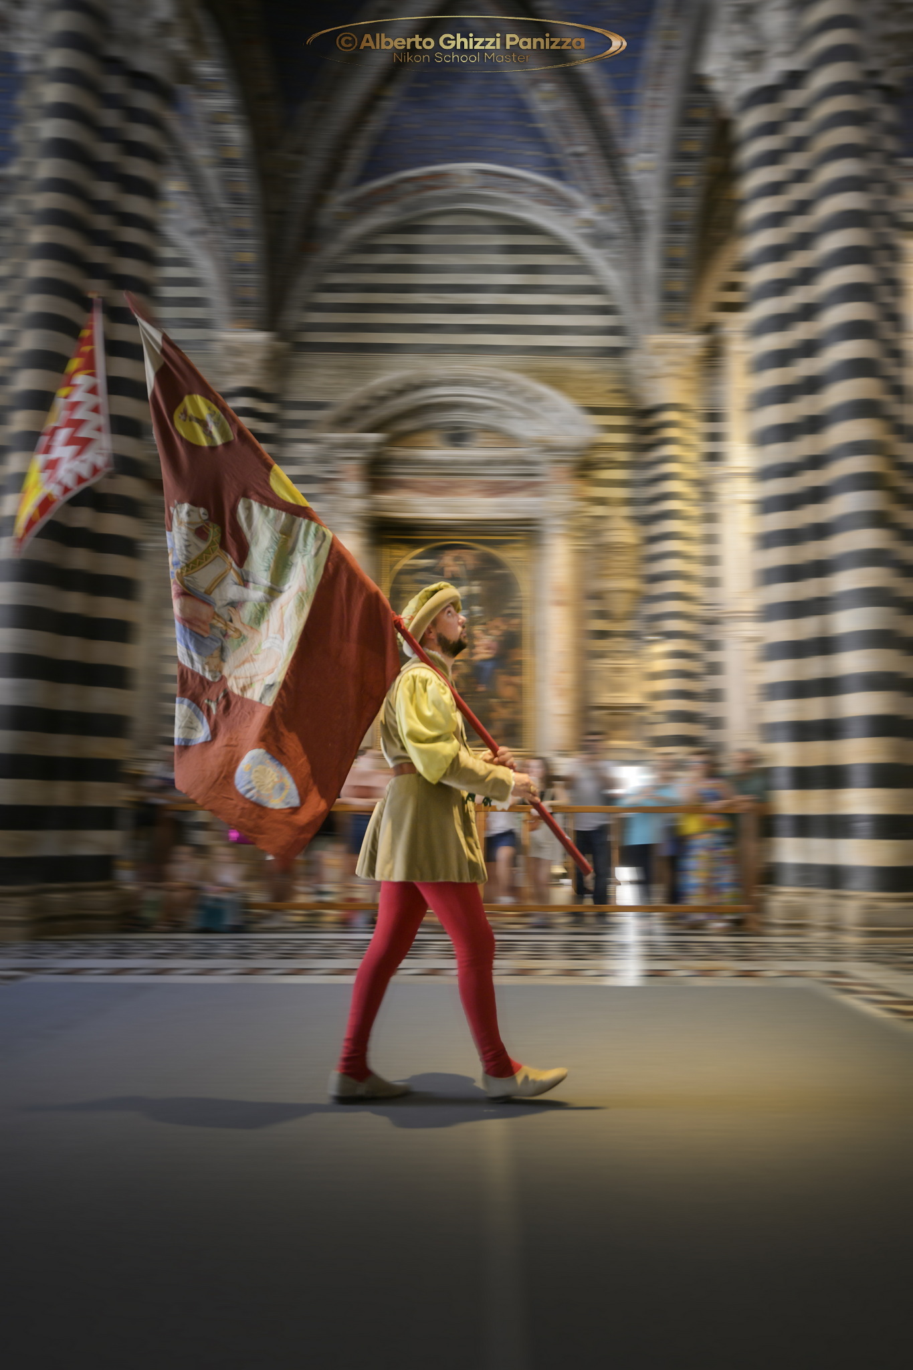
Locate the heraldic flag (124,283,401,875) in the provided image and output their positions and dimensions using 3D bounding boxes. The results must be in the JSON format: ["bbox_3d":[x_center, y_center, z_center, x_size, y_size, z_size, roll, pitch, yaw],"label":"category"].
[{"bbox_3d":[-0.696,-0.431,3.164,1.020,2.030,0.320,1,-8,0],"label":"heraldic flag"}]

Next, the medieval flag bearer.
[{"bbox_3d":[-0.020,0.504,3.191,0.810,1.780,0.580,1,-8,-2],"label":"medieval flag bearer"}]

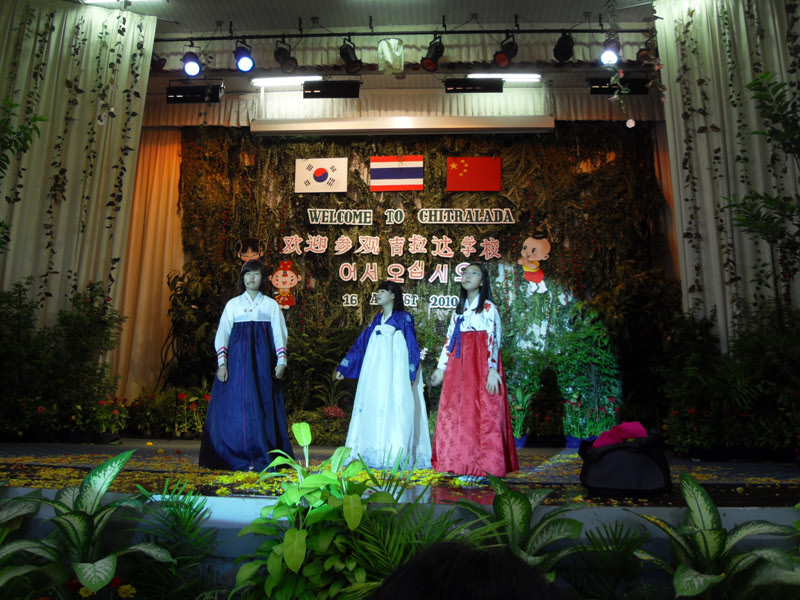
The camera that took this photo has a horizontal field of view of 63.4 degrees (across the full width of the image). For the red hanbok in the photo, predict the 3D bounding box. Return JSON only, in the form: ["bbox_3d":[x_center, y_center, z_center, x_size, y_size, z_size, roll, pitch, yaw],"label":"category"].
[{"bbox_3d":[0.556,0.612,4.782,0.620,1.293,0.580,-4,-10,24],"label":"red hanbok"}]

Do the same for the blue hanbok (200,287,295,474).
[{"bbox_3d":[-1.195,0.598,5.030,0.720,1.365,0.620,2,-9,-8],"label":"blue hanbok"}]

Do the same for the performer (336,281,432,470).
[{"bbox_3d":[-0.112,0.632,5.350,0.720,1.550,0.620,-5,-12,28],"label":"performer"}]

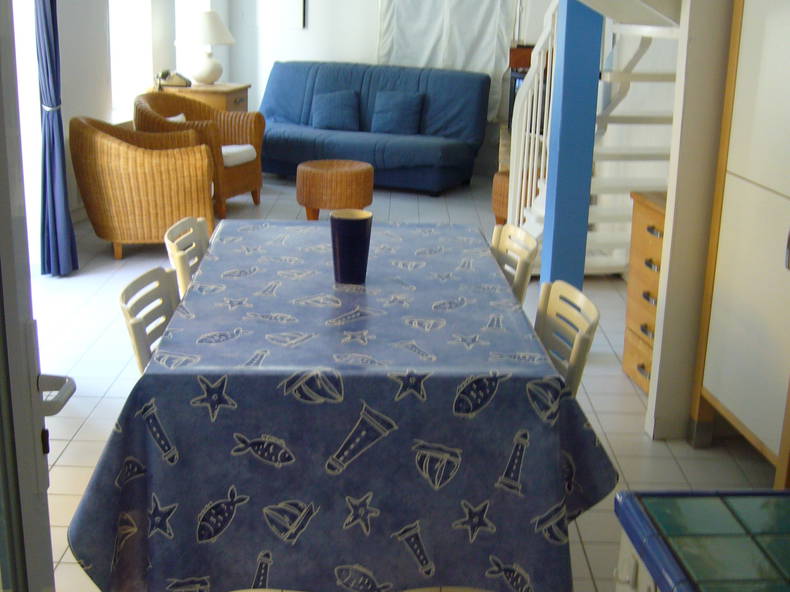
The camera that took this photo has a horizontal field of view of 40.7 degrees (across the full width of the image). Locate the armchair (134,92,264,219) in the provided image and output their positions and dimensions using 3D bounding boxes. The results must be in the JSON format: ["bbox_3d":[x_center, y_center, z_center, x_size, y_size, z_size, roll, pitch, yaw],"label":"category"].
[{"bbox_3d":[-1.348,-0.971,7.198,0.730,0.760,0.700,7,18,20],"label":"armchair"}]

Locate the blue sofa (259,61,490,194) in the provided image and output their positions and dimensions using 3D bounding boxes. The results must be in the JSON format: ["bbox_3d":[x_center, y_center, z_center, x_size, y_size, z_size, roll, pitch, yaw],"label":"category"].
[{"bbox_3d":[-0.304,-1.408,8.756,1.930,0.890,0.930,8,17,24],"label":"blue sofa"}]

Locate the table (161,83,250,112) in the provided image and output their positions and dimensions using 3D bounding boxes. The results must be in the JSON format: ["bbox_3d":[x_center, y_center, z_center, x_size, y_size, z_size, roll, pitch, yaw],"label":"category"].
[{"bbox_3d":[-1.616,-1.436,9.135,0.580,0.680,0.660,5,16,11],"label":"table"}]

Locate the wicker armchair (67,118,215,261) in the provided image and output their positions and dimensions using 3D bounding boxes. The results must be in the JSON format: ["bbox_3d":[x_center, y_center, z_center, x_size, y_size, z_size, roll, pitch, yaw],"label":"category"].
[{"bbox_3d":[-1.451,-0.651,6.115,0.730,0.760,0.700,-4,17,-15],"label":"wicker armchair"}]

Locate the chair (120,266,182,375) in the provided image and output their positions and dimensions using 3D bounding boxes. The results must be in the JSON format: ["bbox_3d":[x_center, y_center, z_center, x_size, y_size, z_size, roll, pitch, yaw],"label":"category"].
[{"bbox_3d":[-0.389,0.355,2.645,0.500,0.790,0.460,2,16,3],"label":"chair"}]

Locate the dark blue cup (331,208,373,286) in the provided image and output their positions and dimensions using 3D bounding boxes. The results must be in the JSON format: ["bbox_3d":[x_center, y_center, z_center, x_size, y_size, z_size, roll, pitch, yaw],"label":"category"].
[{"bbox_3d":[-0.114,-0.128,2.787,0.107,0.177,0.107,1,17,0],"label":"dark blue cup"}]

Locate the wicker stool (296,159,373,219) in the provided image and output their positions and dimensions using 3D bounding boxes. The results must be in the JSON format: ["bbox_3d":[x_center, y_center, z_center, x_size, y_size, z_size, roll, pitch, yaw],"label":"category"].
[{"bbox_3d":[-0.414,-0.693,7.180,0.520,0.360,0.520,1,16,0],"label":"wicker stool"}]

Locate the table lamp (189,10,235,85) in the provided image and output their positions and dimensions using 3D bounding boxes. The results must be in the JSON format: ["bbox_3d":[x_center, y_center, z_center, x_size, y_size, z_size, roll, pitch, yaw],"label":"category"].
[{"bbox_3d":[-1.383,-1.845,7.925,0.360,0.540,0.360,1,17,0],"label":"table lamp"}]

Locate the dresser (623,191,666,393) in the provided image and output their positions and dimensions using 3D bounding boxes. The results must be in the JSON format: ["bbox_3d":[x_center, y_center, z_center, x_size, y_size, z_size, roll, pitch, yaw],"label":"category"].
[{"bbox_3d":[1.173,0.021,4.073,0.420,0.735,0.580,0,16,-6],"label":"dresser"}]

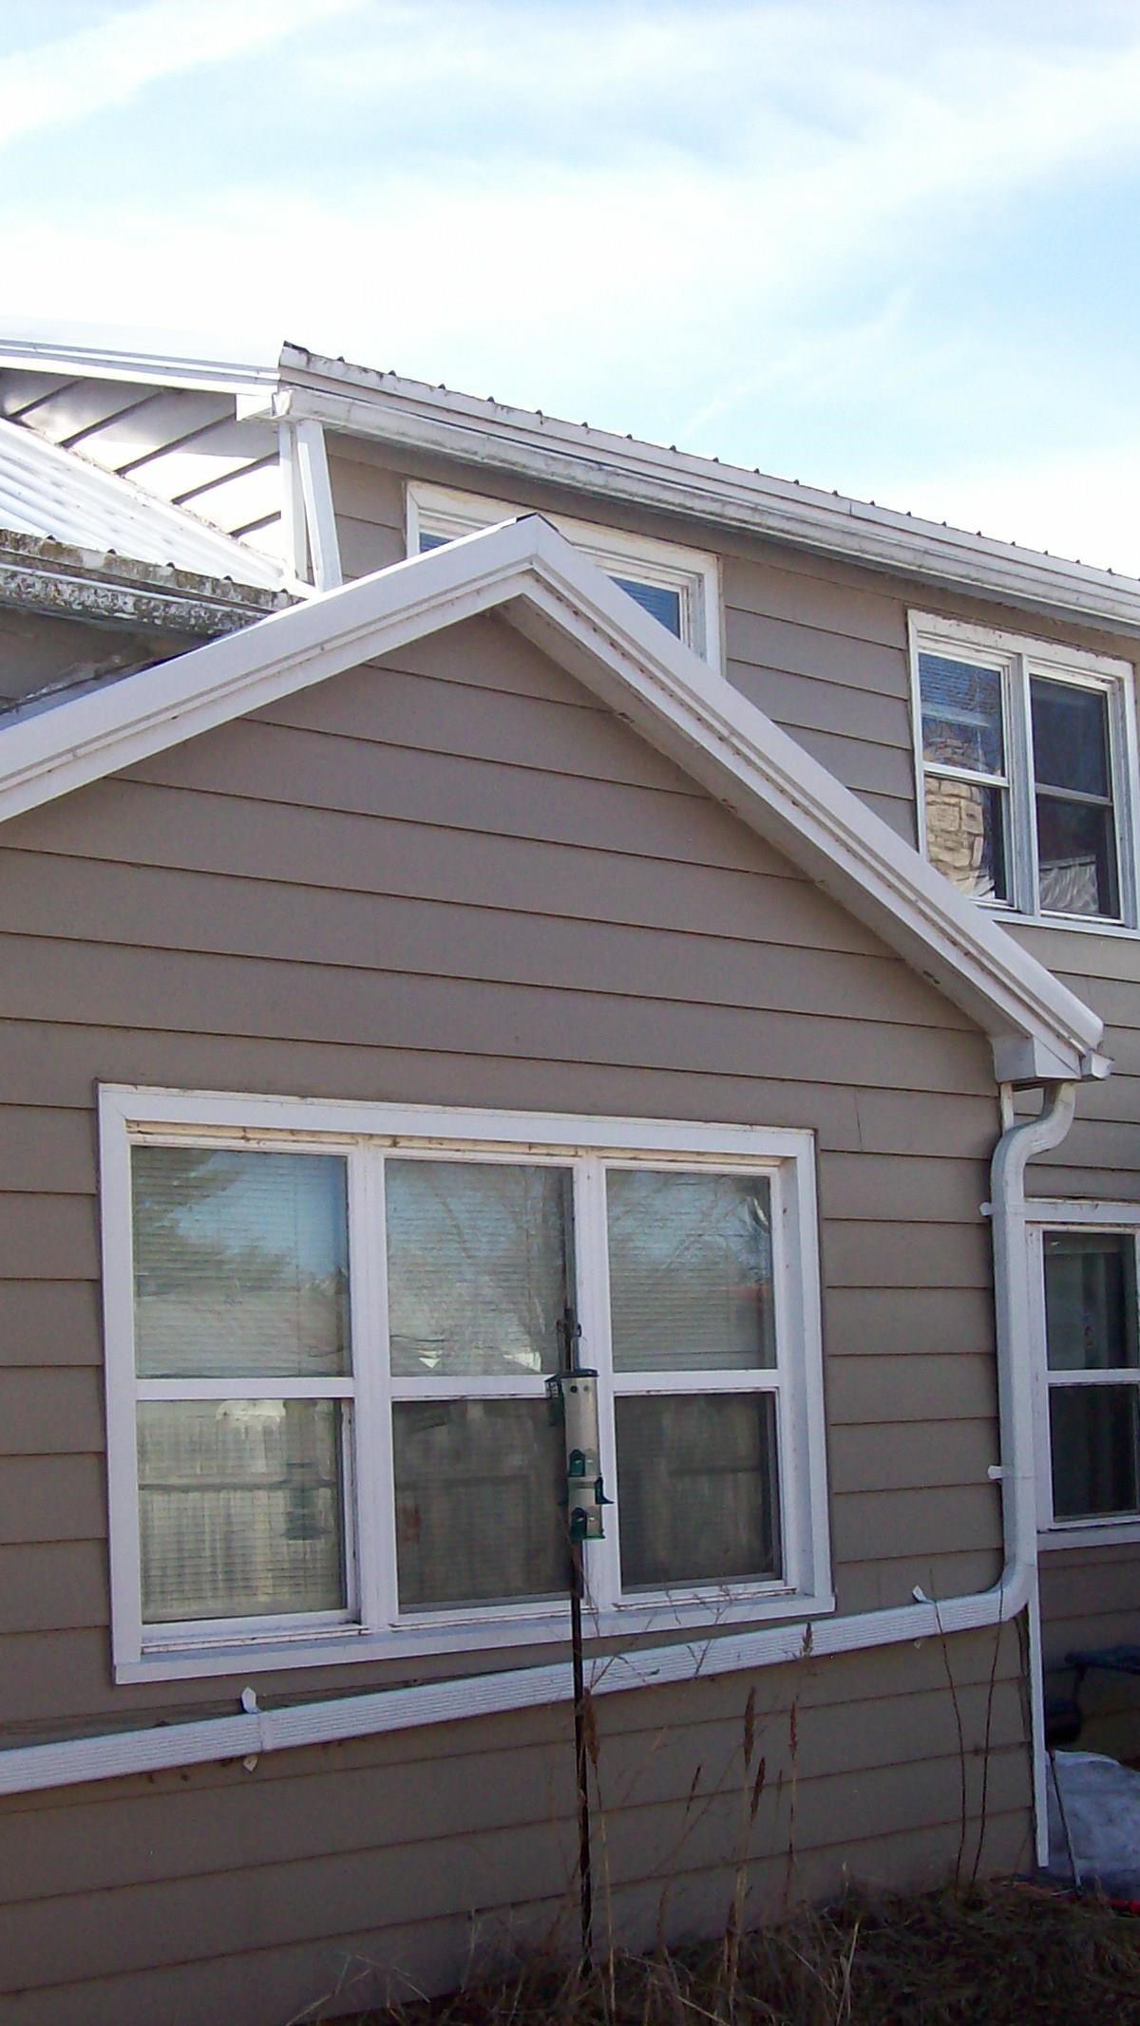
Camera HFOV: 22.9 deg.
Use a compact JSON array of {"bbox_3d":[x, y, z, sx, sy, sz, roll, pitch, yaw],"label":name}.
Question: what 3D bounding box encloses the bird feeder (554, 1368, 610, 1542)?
[{"bbox_3d":[0.030,1.119,7.106,0.118,0.427,0.118,-2,-8,0],"label":"bird feeder"}]

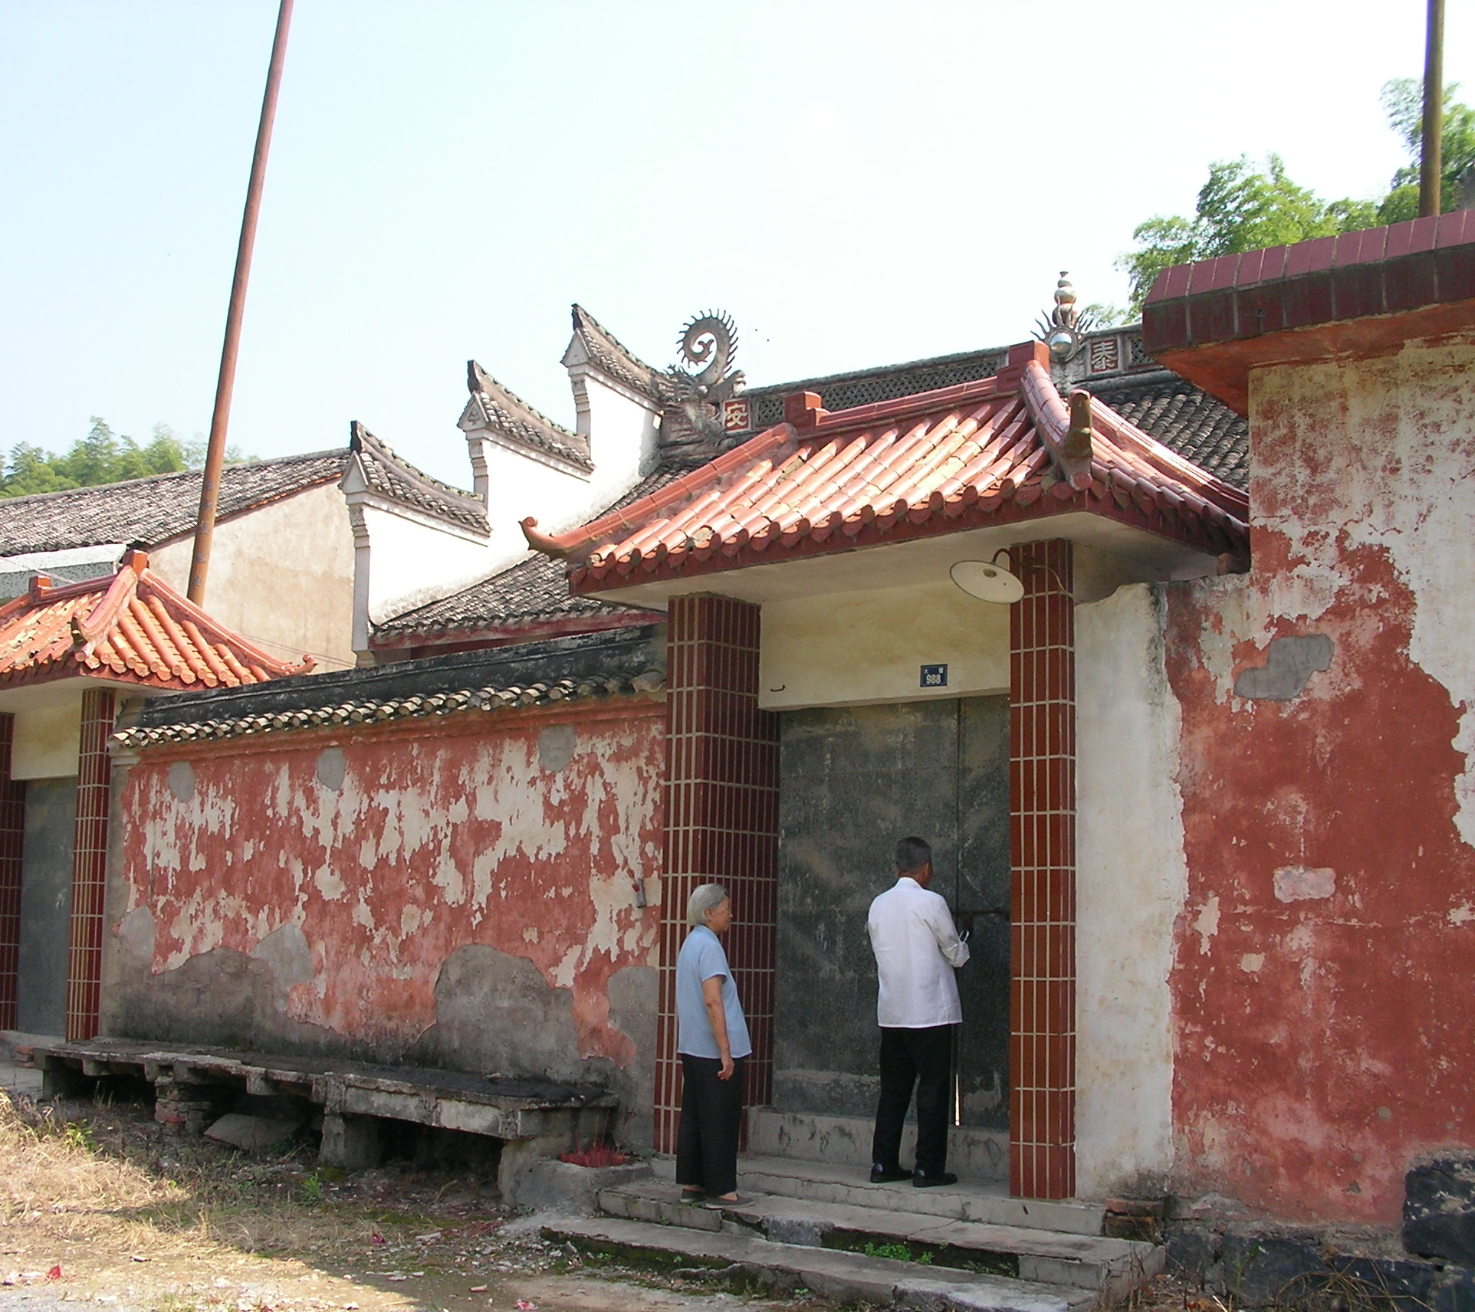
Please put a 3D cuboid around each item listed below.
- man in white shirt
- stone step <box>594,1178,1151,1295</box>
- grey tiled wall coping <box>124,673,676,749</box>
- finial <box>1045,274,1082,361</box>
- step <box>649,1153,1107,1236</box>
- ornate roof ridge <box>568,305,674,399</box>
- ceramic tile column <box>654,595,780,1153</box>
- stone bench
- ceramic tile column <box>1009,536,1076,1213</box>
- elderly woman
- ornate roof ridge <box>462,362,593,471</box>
[{"bbox_3d":[0.873,1.666,9.172,0.470,1.620,0.380,-6,-11,40],"label":"man in white shirt"},{"bbox_3d":[0.505,2.564,8.571,2.720,0.125,0.600,-6,-11,40],"label":"stone step"},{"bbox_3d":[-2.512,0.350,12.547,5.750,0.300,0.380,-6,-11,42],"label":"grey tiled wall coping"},{"bbox_3d":[3.665,-3.818,21.664,0.420,1.020,0.360,-5,-10,37],"label":"finial"},{"bbox_3d":[0.687,2.526,9.086,2.580,0.115,0.580,-6,-11,40],"label":"step"},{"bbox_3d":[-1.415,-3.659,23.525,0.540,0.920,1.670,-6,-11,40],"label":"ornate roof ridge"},{"bbox_3d":[-0.088,1.172,10.411,0.266,2.925,0.650,-6,-11,40],"label":"ceramic tile column"},{"bbox_3d":[-2.798,2.789,11.911,5.150,0.500,0.780,-6,-11,42],"label":"stone bench"},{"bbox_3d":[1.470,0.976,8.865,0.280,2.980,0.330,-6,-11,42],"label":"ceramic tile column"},{"bbox_3d":[-0.134,1.893,9.535,0.340,1.530,0.440,2,-8,-8],"label":"elderly woman"},{"bbox_3d":[-2.424,-2.752,22.230,0.540,0.910,1.800,-6,-11,40],"label":"ornate roof ridge"}]

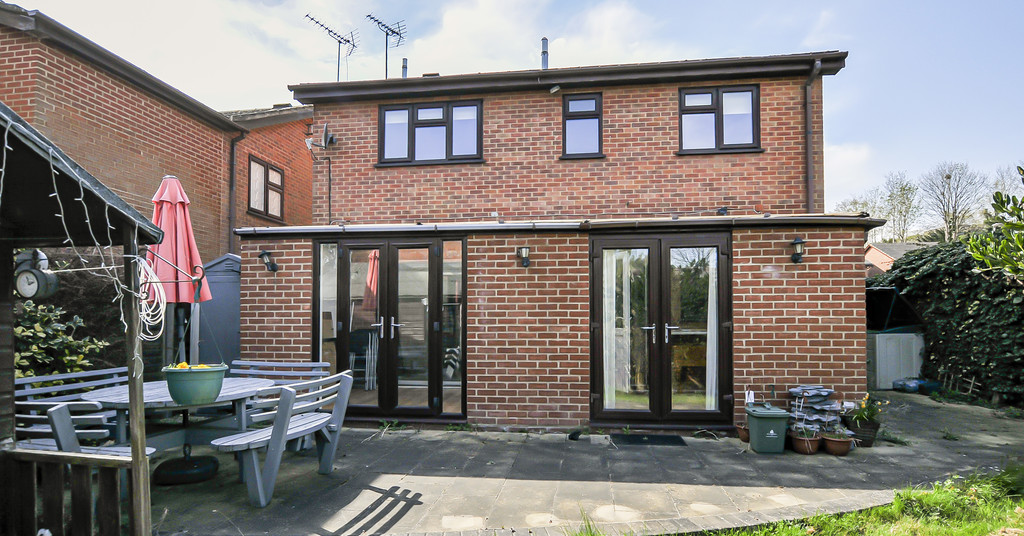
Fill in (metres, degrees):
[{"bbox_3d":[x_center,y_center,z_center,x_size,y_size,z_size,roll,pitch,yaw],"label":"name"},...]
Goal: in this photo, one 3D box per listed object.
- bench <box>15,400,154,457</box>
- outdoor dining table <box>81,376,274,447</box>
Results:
[{"bbox_3d":[-2.908,1.271,3.343,1.200,0.830,0.630,-1,-3,13],"label":"bench"},{"bbox_3d":[-2.694,1.368,4.234,1.340,0.730,1.340,-1,-3,6],"label":"outdoor dining table"}]

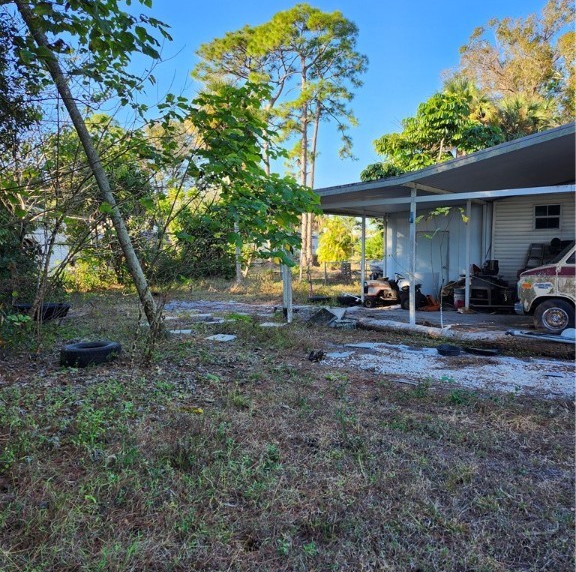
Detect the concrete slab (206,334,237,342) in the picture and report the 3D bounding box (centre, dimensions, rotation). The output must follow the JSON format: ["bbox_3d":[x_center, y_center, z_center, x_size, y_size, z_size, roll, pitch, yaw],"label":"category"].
[{"bbox_3d":[-1.070,0.832,8.139,0.400,0.055,0.410,2,5,27],"label":"concrete slab"}]

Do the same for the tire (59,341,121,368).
[{"bbox_3d":[-2.515,0.866,6.506,0.700,0.215,0.700,-3,4,0],"label":"tire"}]

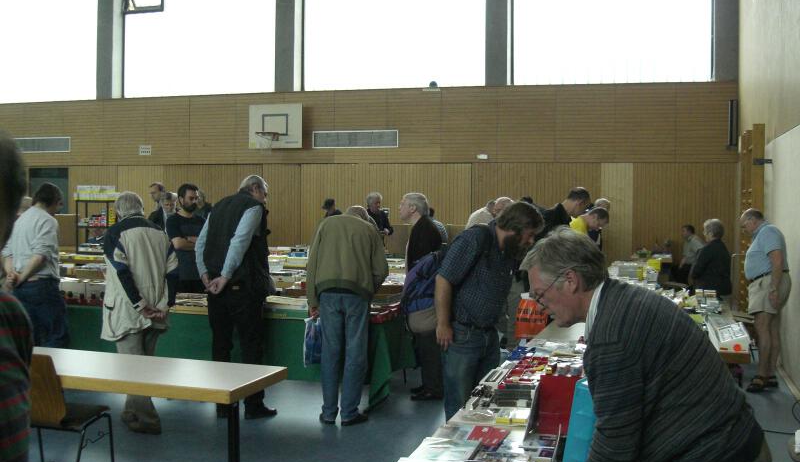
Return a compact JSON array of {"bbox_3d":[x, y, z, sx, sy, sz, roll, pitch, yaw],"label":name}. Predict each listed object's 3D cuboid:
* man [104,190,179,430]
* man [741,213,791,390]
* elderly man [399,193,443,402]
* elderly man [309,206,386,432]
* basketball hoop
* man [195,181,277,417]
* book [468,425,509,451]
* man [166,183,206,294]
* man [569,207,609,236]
[{"bbox_3d":[-1.921,0.587,6.500,0.550,1.750,0.430,-1,2,-35],"label":"man"},{"bbox_3d":[3.371,0.627,8.100,0.460,1.690,0.480,1,2,7],"label":"man"},{"bbox_3d":[0.183,0.550,7.704,0.420,1.740,0.500,1,2,17],"label":"elderly man"},{"bbox_3d":[-0.385,0.615,6.814,0.600,1.650,0.620,1,2,17],"label":"elderly man"},{"bbox_3d":[-2.575,-1.733,17.000,0.450,0.440,0.520,1,2,17],"label":"basketball hoop"},{"bbox_3d":[-1.277,0.522,6.900,0.530,1.870,0.520,2,2,38],"label":"man"},{"bbox_3d":[0.331,0.794,3.364,0.160,0.028,0.240,1,2,17],"label":"book"},{"bbox_3d":[-2.037,0.485,8.500,0.510,1.830,0.400,-1,2,-37],"label":"man"},{"bbox_3d":[1.645,0.591,8.406,0.650,1.640,0.520,1,2,17],"label":"man"}]

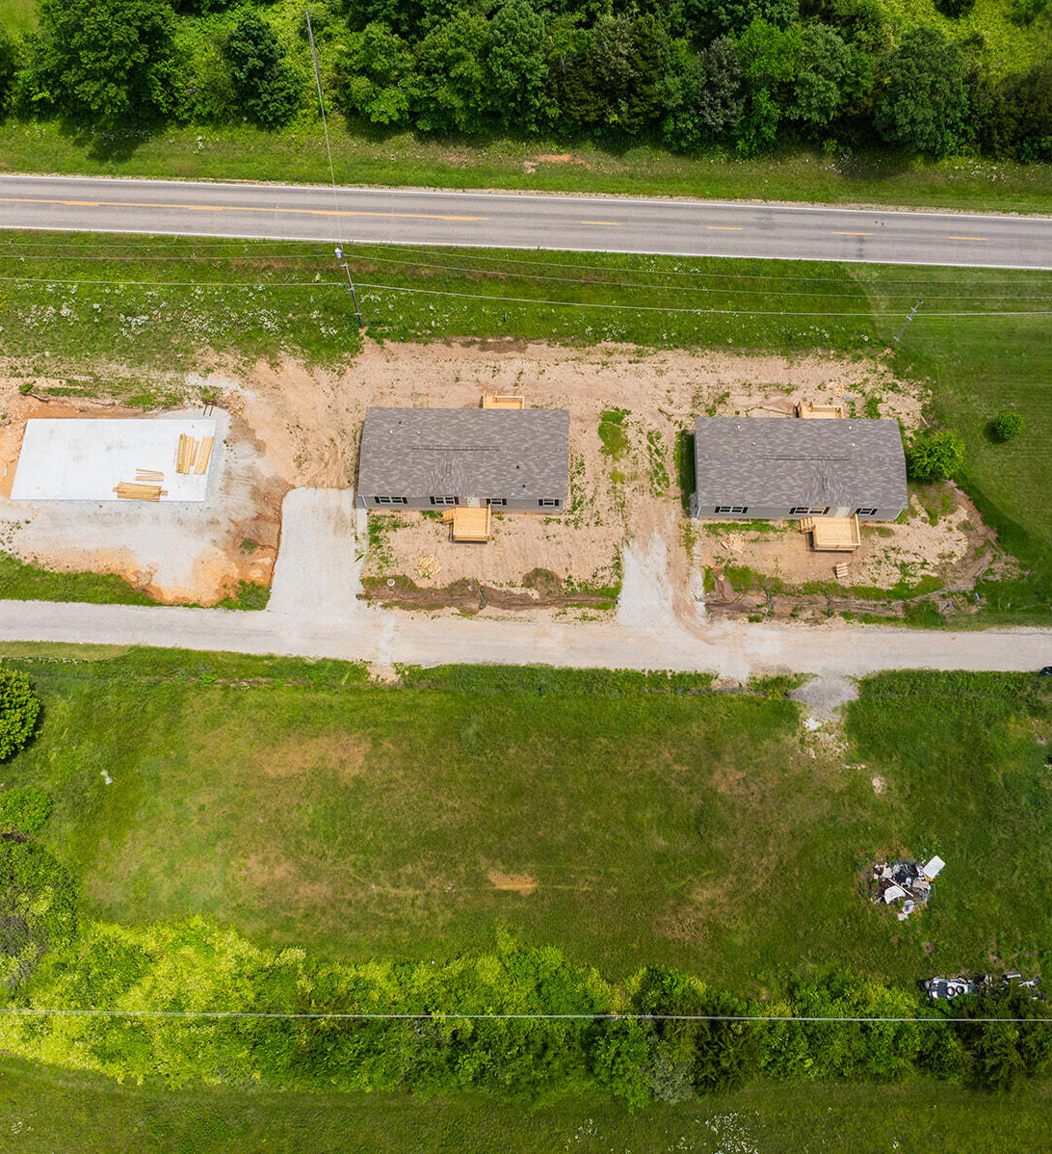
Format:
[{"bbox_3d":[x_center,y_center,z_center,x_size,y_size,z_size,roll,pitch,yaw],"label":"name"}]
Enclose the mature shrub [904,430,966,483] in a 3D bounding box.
[{"bbox_3d":[35.429,-10.553,92.594,4.999,3.600,4.816,1,68,1],"label":"mature shrub"}]

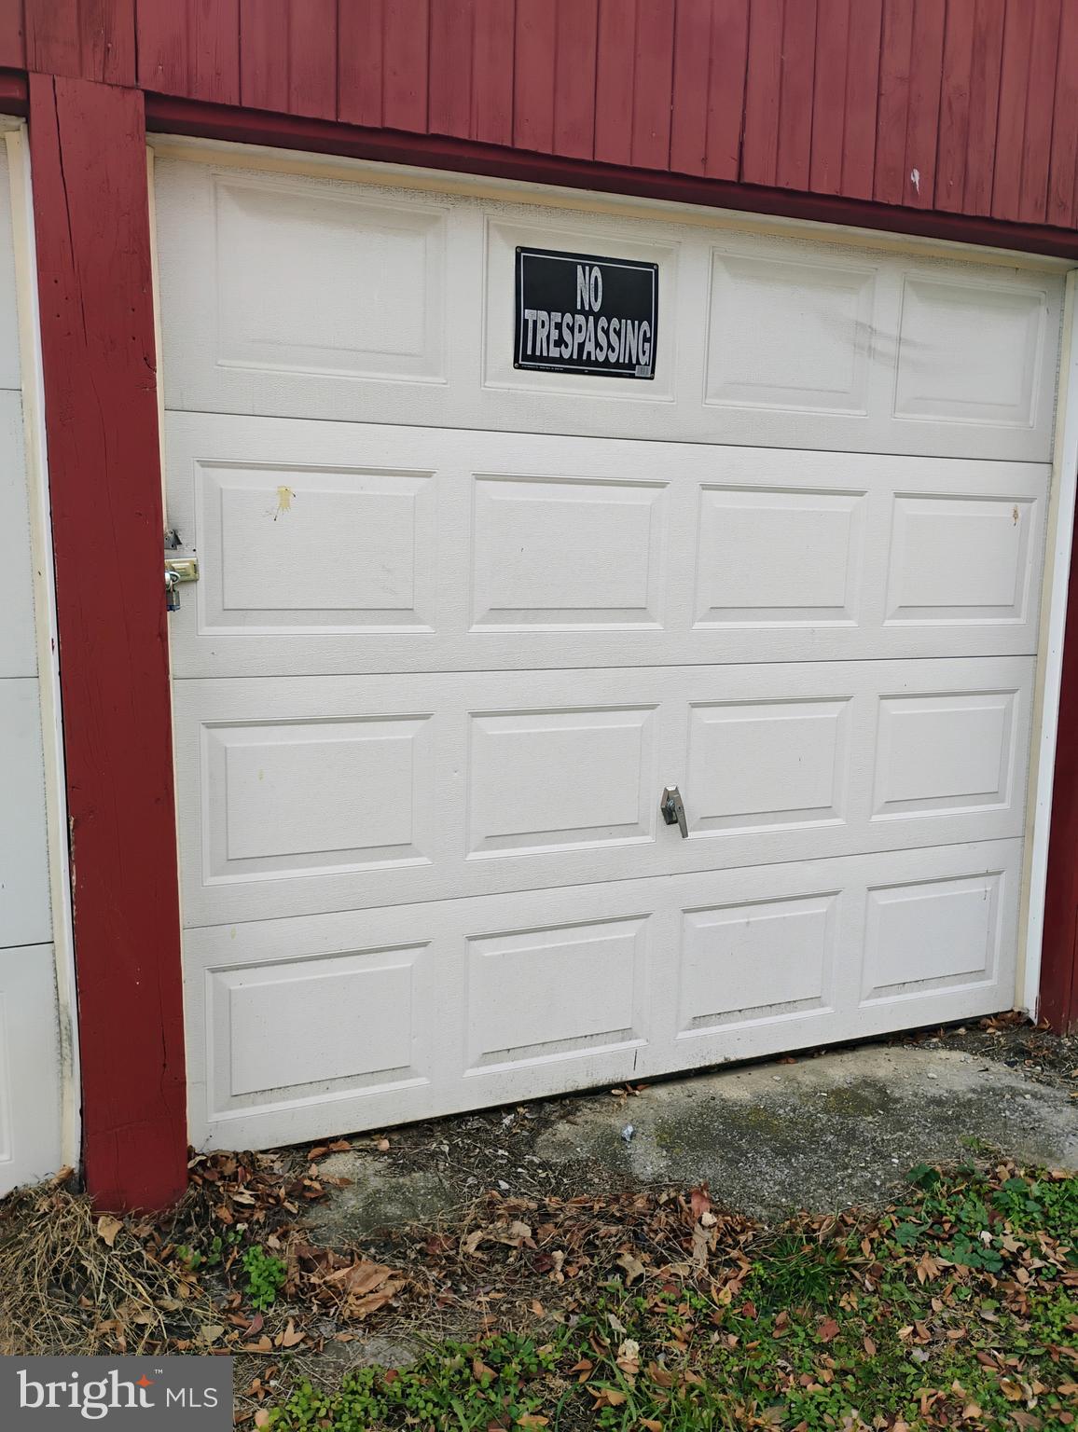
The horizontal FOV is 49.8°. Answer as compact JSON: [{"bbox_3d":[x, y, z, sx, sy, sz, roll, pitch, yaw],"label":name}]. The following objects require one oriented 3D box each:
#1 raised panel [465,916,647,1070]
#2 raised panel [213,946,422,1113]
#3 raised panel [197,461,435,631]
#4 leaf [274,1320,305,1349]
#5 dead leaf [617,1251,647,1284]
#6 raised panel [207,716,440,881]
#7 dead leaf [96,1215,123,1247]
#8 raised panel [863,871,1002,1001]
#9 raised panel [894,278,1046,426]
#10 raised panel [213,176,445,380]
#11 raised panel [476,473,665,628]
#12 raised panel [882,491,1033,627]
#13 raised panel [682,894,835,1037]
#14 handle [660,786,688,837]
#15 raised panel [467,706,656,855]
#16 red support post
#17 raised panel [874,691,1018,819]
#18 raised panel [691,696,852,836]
[{"bbox_3d":[0.052,0.677,2.849,0.501,0.339,0.025,-2,9,-24],"label":"raised panel"},{"bbox_3d":[-0.485,0.701,2.612,0.501,0.339,0.025,-2,9,-24],"label":"raised panel"},{"bbox_3d":[-0.458,-0.348,2.446,0.493,0.341,0.020,-3,10,-24],"label":"raised panel"},{"bbox_3d":[-0.437,1.084,2.033,0.055,0.022,0.055,-1,9,-12],"label":"leaf"},{"bbox_3d":[0.180,1.064,2.236,0.055,0.030,0.067,2,9,6],"label":"dead leaf"},{"bbox_3d":[-0.470,0.177,2.528,0.490,0.337,0.020,-3,10,-24],"label":"raised panel"},{"bbox_3d":[-0.851,1.019,2.297,0.050,0.032,0.070,-2,9,-21],"label":"dead leaf"},{"bbox_3d":[1.127,0.631,3.322,0.501,0.339,0.025,-2,9,-24],"label":"raised panel"},{"bbox_3d":[1.144,-0.957,3.072,0.492,0.363,0.025,-2,9,-24],"label":"raised panel"},{"bbox_3d":[-0.415,-0.880,2.376,0.473,0.350,0.020,-3,10,-24],"label":"raised panel"},{"bbox_3d":[0.078,-0.372,2.684,0.493,0.341,0.020,-3,10,-24],"label":"raised panel"},{"bbox_3d":[1.151,-0.420,3.162,0.507,0.350,0.025,-2,9,-24],"label":"raised panel"},{"bbox_3d":[0.589,0.654,3.085,0.501,0.339,0.025,-2,9,-24],"label":"raised panel"},{"bbox_3d":[0.341,0.235,2.875,0.046,0.115,0.056,-3,10,-24],"label":"handle"},{"bbox_3d":[0.066,0.153,2.766,0.490,0.337,0.020,-3,10,-24],"label":"raised panel"},{"bbox_3d":[-0.831,-0.053,2.271,0.195,2.150,0.190,-3,10,-24],"label":"red support post"},{"bbox_3d":[1.139,0.106,3.242,0.490,0.337,0.020,-3,10,-24],"label":"raised panel"},{"bbox_3d":[0.603,0.130,3.004,0.490,0.337,0.020,-3,10,-24],"label":"raised panel"}]

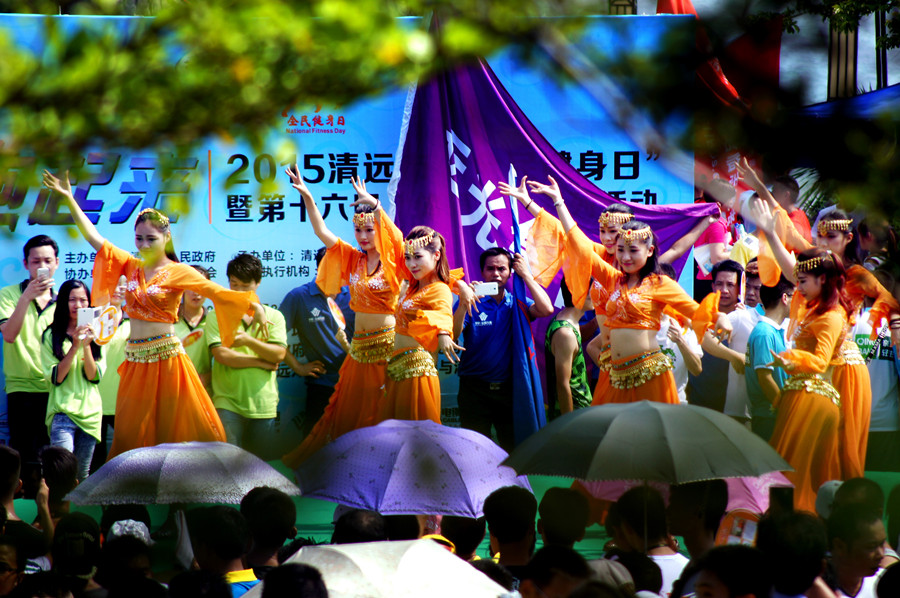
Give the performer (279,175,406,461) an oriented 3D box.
[{"bbox_3d":[-0.544,0.235,38.000,0.620,1.780,0.500,2,5,20],"label":"performer"}]

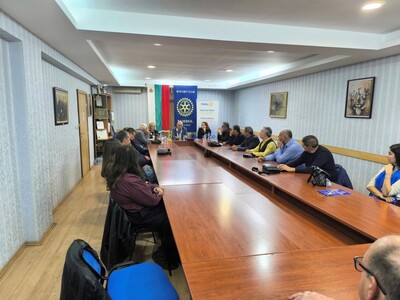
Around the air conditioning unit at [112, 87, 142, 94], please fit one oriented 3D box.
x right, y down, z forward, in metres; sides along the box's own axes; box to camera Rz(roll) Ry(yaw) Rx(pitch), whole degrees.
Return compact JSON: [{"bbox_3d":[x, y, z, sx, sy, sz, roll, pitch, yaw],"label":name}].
[{"bbox_3d":[-2.779,-2.272,10.113,1.040,0.290,0.220,-1,9,-13],"label":"air conditioning unit"}]

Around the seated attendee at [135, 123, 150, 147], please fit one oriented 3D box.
[{"bbox_3d":[-1.544,-0.047,6.898,0.800,1.300,0.570,-4,10,-29],"label":"seated attendee"}]

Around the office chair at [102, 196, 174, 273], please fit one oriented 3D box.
[{"bbox_3d":[-0.629,0.808,2.696,0.590,0.830,0.540,-3,9,-22],"label":"office chair"}]

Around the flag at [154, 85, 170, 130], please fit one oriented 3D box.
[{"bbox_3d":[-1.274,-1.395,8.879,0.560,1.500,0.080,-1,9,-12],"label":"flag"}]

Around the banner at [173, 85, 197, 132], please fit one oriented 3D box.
[{"bbox_3d":[-0.557,-1.585,10.324,0.900,1.780,0.040,-1,9,-13],"label":"banner"}]

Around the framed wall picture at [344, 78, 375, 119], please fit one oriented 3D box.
[{"bbox_3d":[2.502,-0.798,4.178,0.030,0.600,0.530,-1,9,-12],"label":"framed wall picture"}]

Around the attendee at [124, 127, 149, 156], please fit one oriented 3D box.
[{"bbox_3d":[-1.321,0.185,5.428,0.820,1.280,0.570,-4,9,-26],"label":"attendee"}]

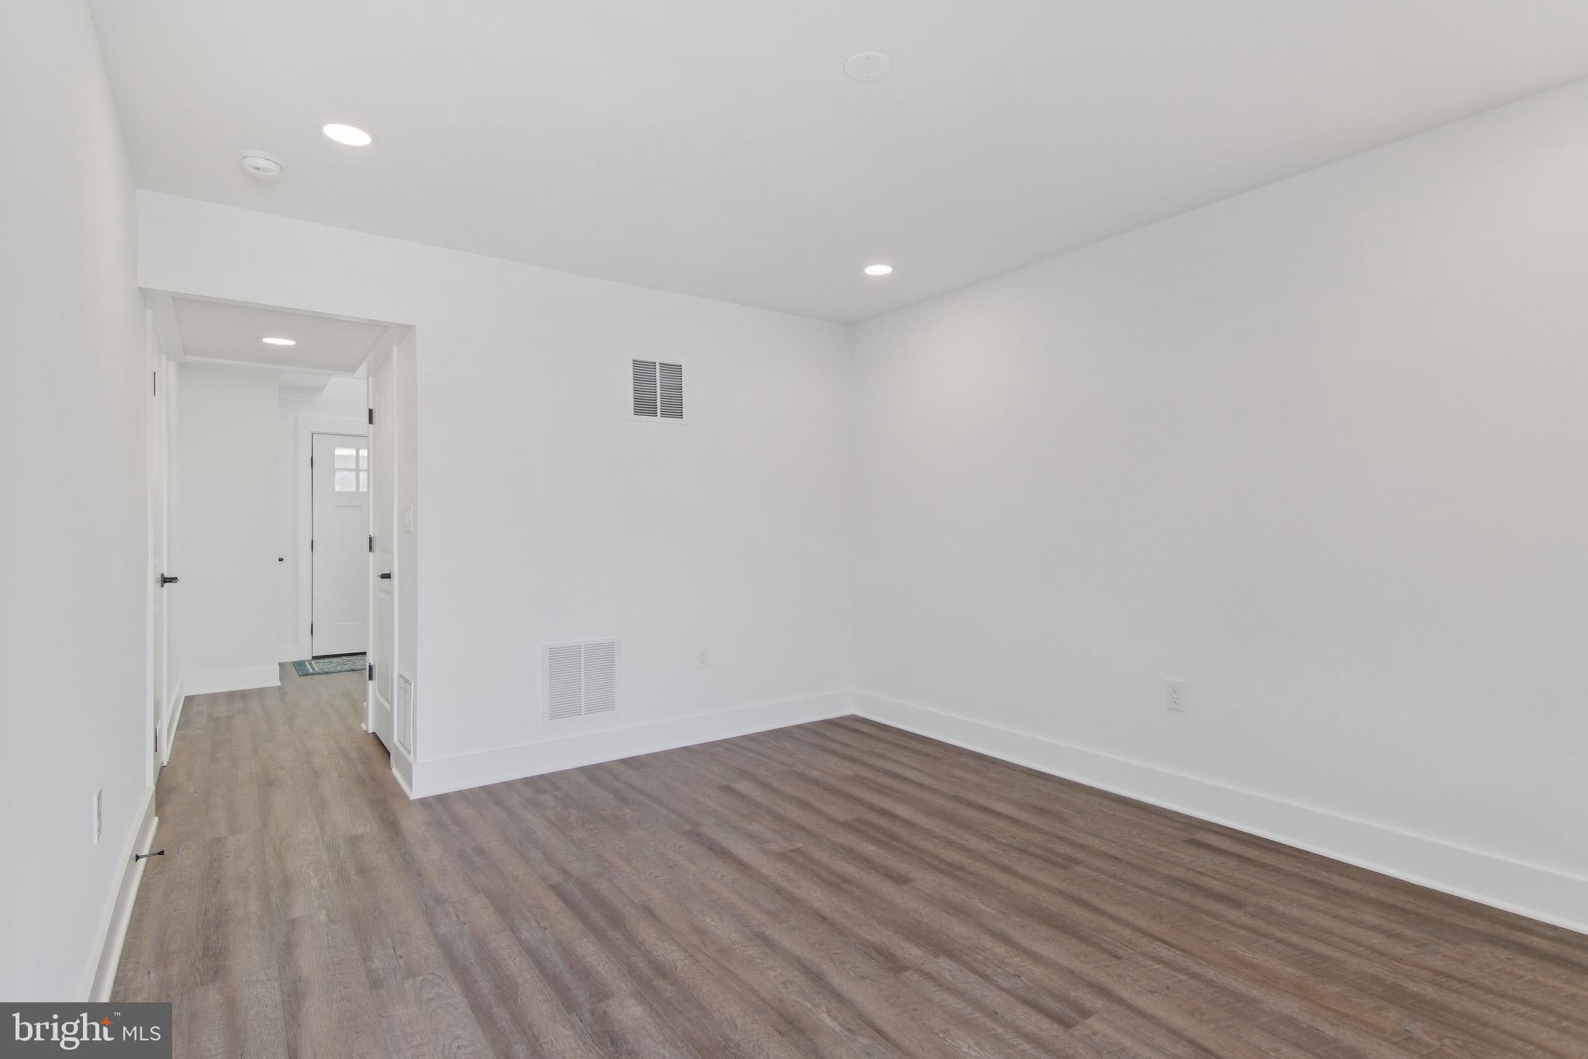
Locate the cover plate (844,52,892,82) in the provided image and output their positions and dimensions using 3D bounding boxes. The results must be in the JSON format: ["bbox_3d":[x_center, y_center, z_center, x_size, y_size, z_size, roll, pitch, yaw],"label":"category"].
[{"bbox_3d":[0.208,-1.295,2.112,0.133,0.012,0.133,0,0,0],"label":"cover plate"}]

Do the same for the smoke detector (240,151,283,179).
[{"bbox_3d":[-1.804,-1.236,2.541,0.132,0.042,0.132,0,0,-37],"label":"smoke detector"}]

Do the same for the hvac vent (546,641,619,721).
[{"bbox_3d":[-1.056,0.764,3.760,0.395,0.395,0.015,0,0,-37],"label":"hvac vent"}]

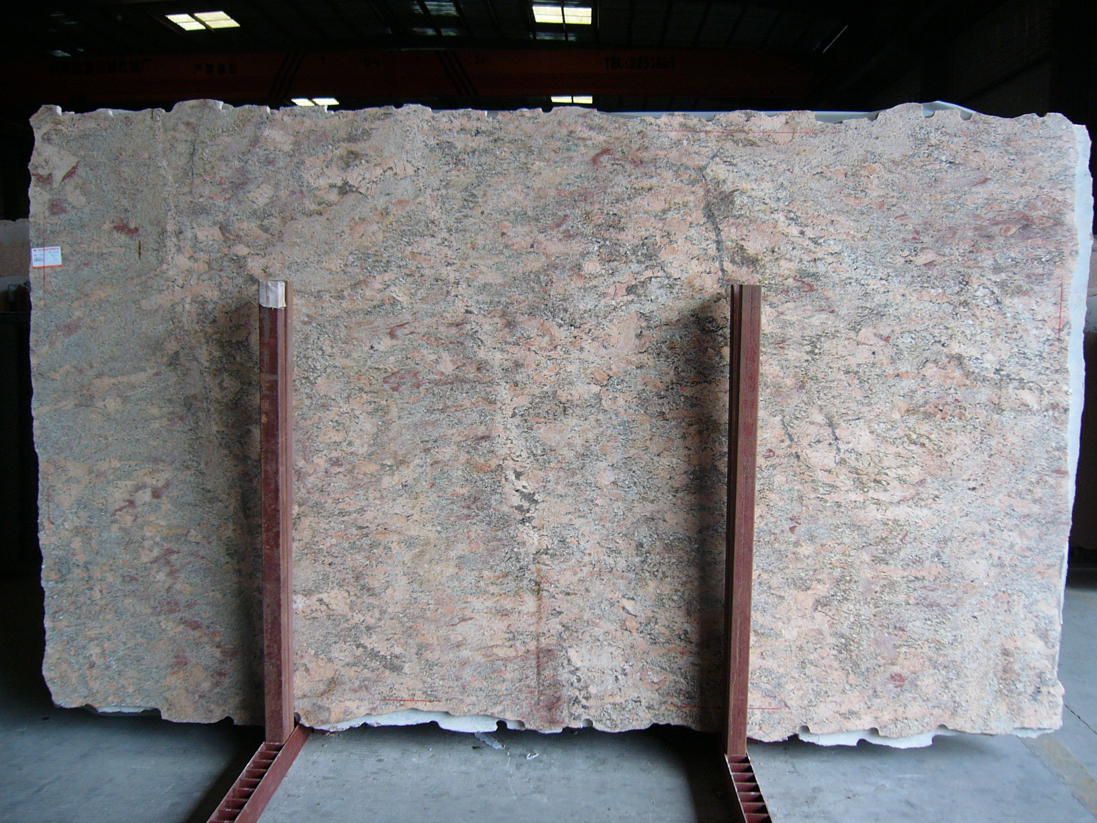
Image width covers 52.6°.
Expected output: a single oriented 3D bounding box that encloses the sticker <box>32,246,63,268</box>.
[{"bbox_3d":[-1.537,-0.471,3.400,0.088,0.062,0.002,-4,4,3],"label":"sticker"}]

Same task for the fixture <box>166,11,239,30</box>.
[{"bbox_3d":[-8.721,-9.861,28.000,1.470,0.100,1.550,1,5,2],"label":"fixture"}]

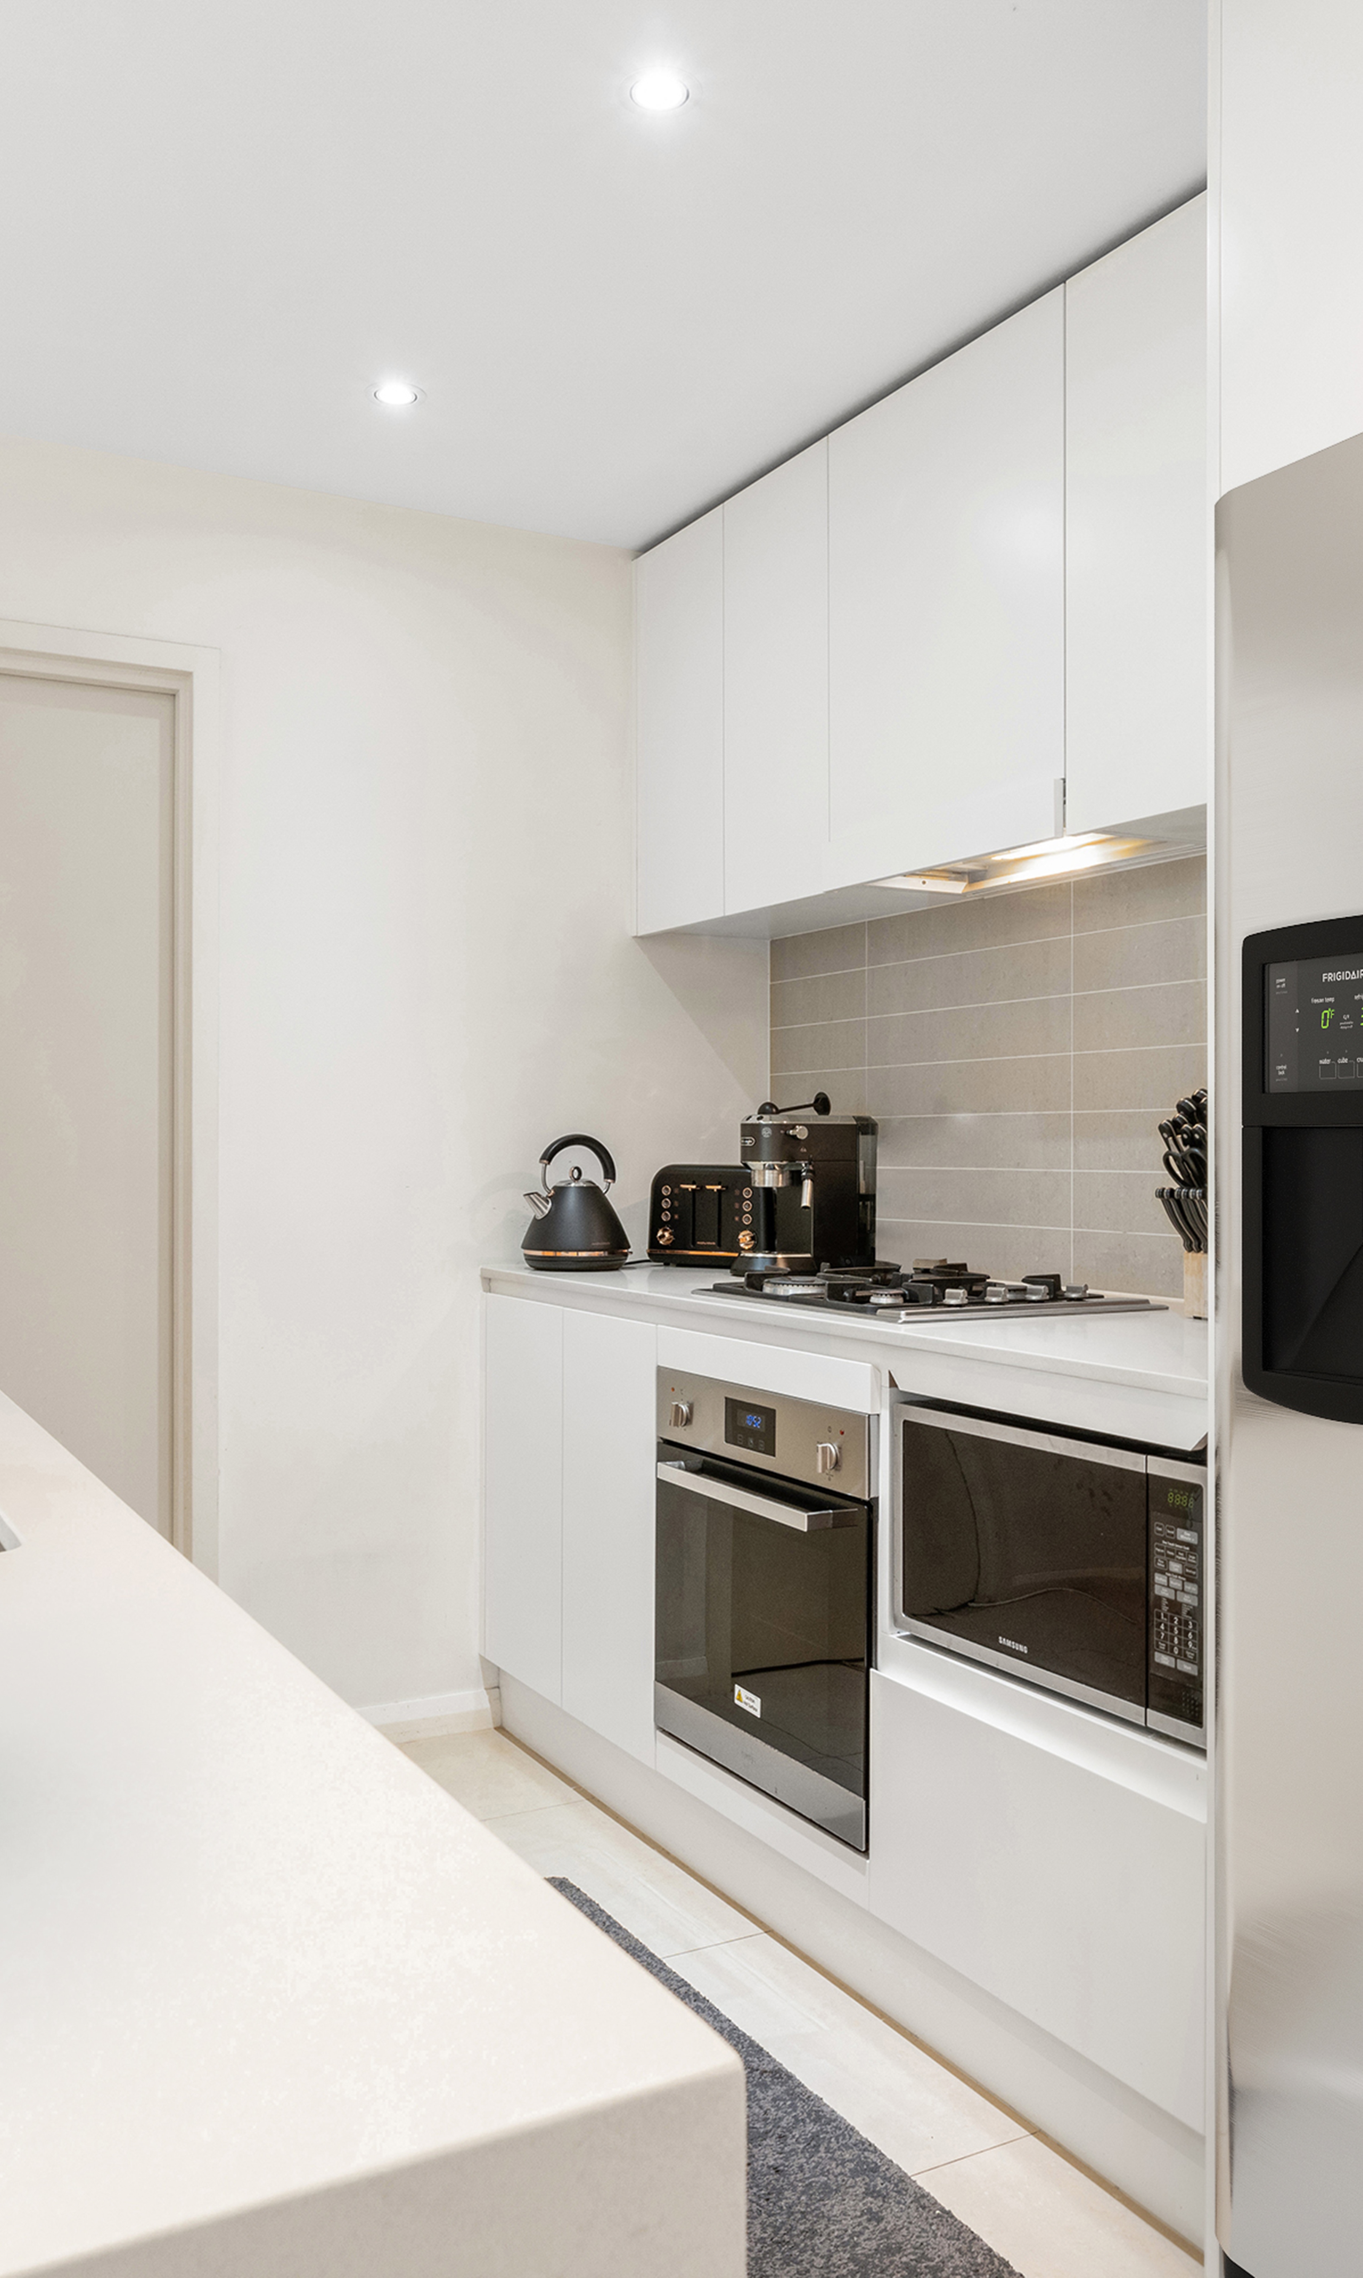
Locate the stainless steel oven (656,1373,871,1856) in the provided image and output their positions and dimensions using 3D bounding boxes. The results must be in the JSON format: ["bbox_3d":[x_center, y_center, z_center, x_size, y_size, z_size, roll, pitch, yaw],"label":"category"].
[{"bbox_3d":[0.320,0.680,2.564,0.550,0.595,0.592,0,0,-30],"label":"stainless steel oven"}]

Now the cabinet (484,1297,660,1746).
[{"bbox_3d":[0.041,0.691,3.166,0.620,0.735,0.730,0,0,-30],"label":"cabinet"}]

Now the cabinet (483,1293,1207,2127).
[{"bbox_3d":[0.343,0.670,2.579,0.620,0.750,1.840,0,0,-31],"label":"cabinet"}]

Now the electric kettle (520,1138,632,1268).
[{"bbox_3d":[-0.206,0.126,3.150,0.225,0.260,0.215,0,0,0],"label":"electric kettle"}]

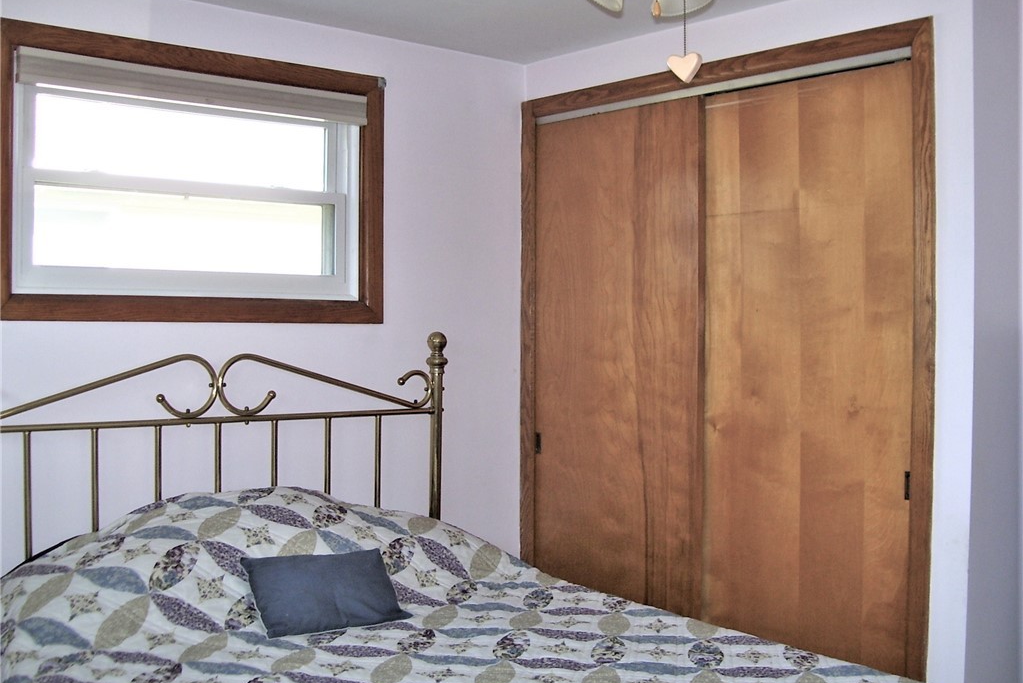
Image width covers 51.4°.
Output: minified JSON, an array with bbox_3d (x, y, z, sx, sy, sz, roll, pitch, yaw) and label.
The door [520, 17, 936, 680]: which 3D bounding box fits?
[{"bbox_3d":[0.580,0.230,3.276,0.090,2.130,1.528,-2,2,-42],"label":"door"}]

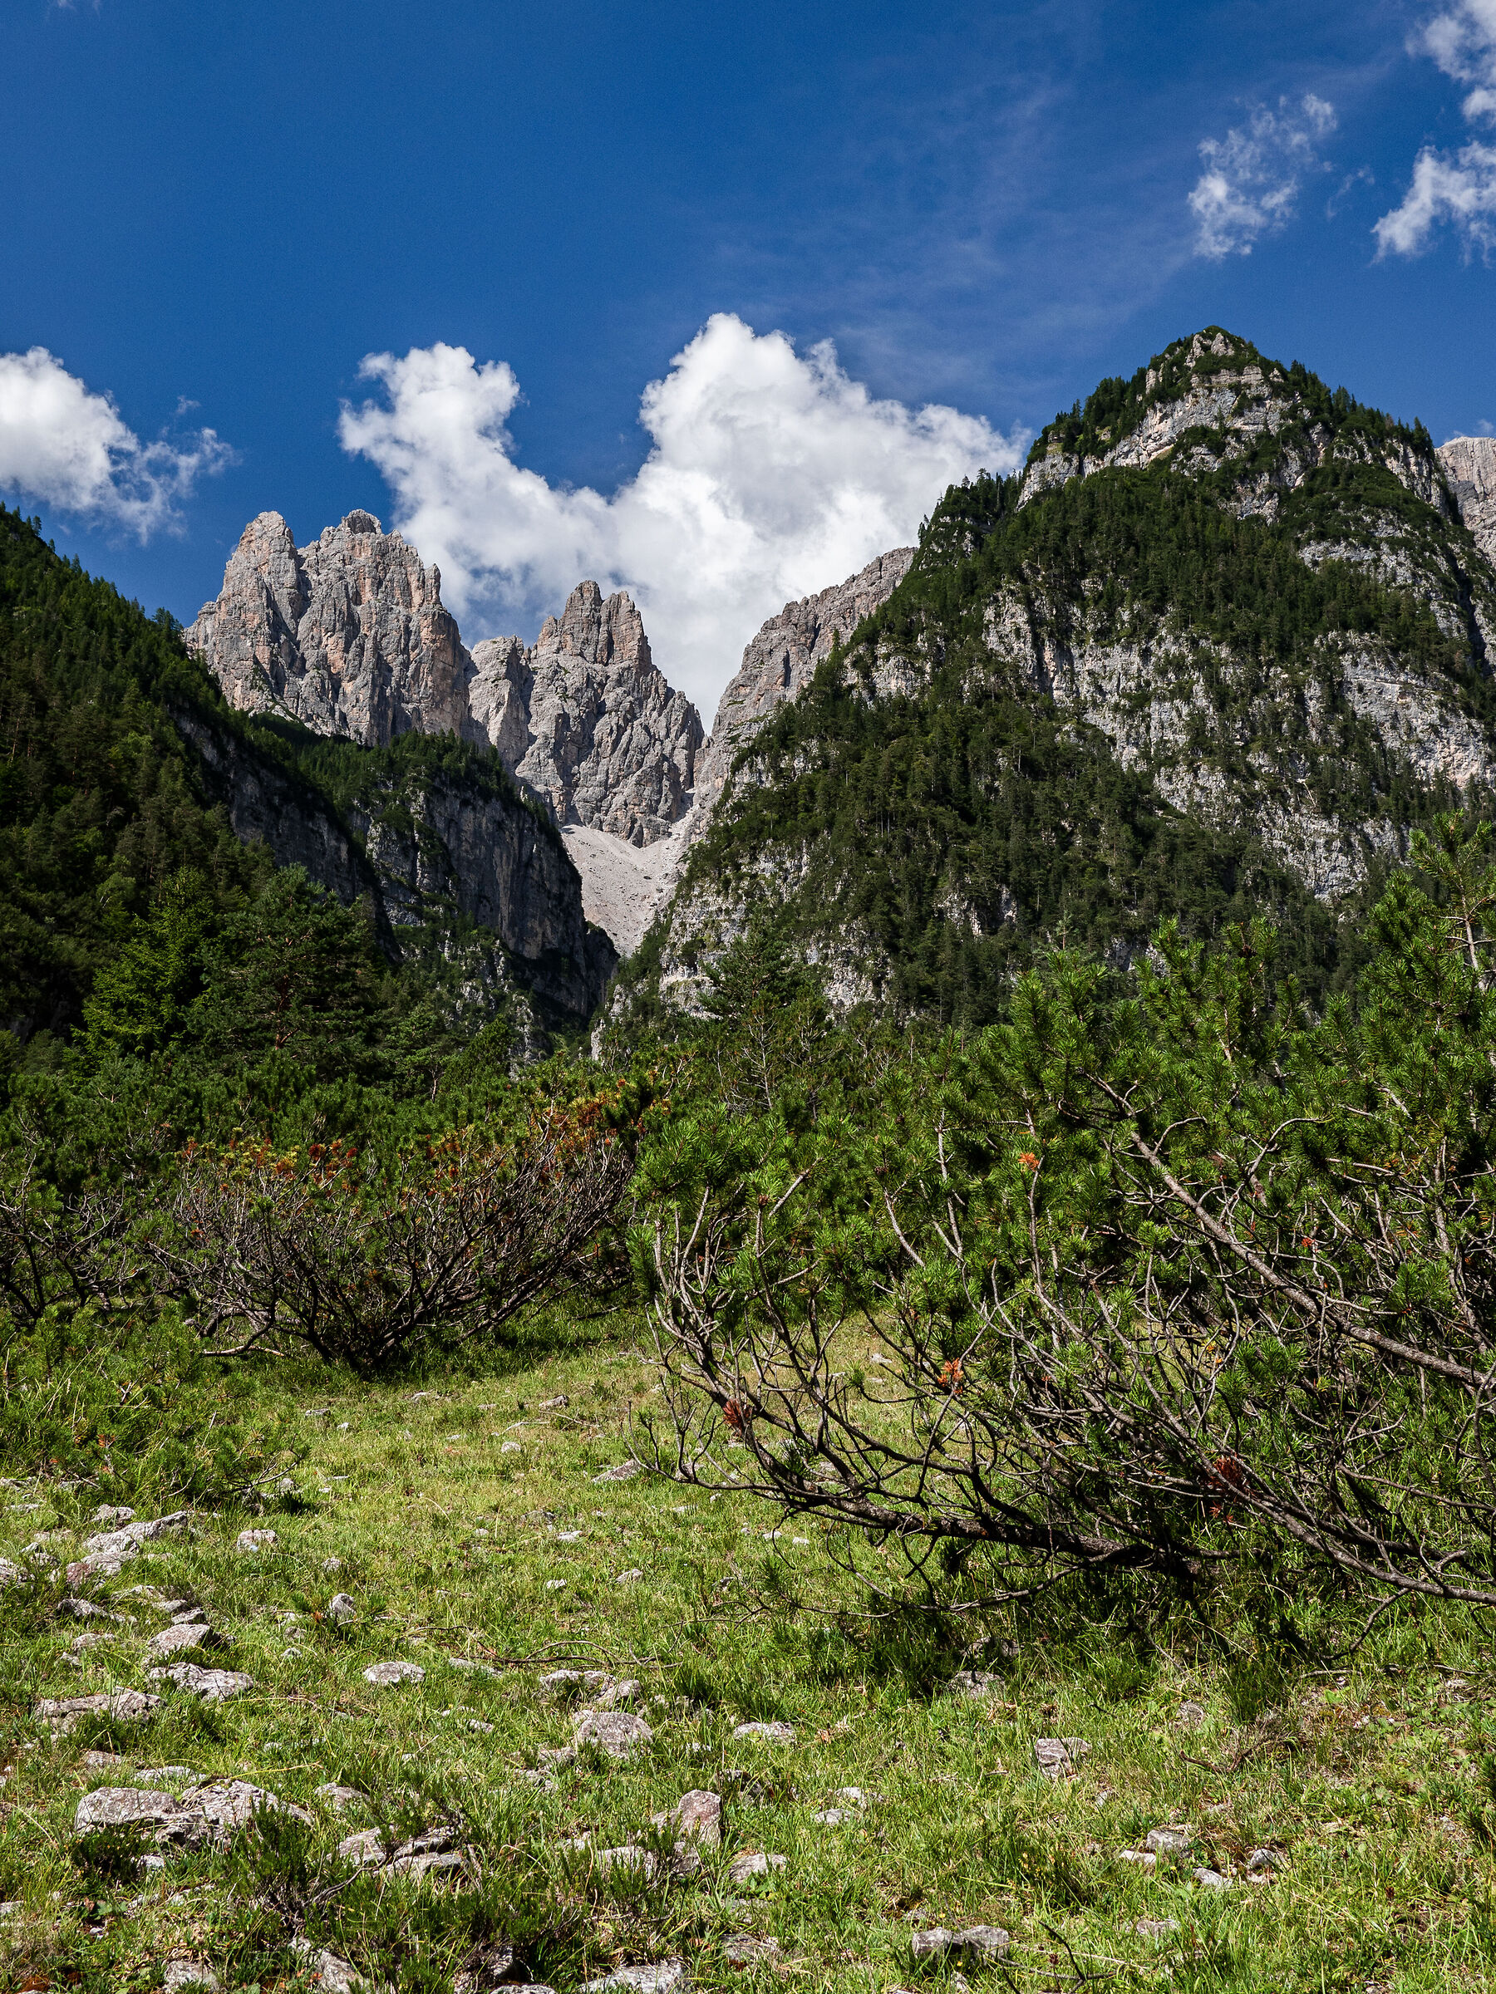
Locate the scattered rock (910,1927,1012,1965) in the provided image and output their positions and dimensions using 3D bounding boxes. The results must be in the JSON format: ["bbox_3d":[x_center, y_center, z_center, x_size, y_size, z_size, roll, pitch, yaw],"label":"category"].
[{"bbox_3d":[0.388,1.725,4.189,0.180,0.055,0.101,0,-3,5],"label":"scattered rock"}]

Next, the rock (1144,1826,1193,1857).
[{"bbox_3d":[0.877,1.767,4.822,0.101,0.057,0.081,0,-3,0],"label":"rock"}]

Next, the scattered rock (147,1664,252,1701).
[{"bbox_3d":[-1.418,1.775,5.966,0.269,0.082,0.178,1,-3,-13],"label":"scattered rock"}]

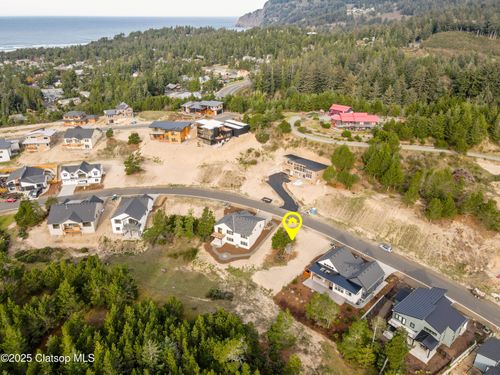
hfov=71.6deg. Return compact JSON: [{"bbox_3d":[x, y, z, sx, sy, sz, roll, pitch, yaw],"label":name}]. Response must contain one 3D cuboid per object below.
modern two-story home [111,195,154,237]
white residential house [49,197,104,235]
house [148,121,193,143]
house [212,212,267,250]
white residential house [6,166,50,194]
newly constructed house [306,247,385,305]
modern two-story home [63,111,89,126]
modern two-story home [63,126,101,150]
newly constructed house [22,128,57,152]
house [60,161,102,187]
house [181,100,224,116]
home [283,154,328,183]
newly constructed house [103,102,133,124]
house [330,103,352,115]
[{"bbox_3d":[-47.860,10.550,141.780,12.900,8.180,17.040,0,27,1],"label":"modern two-story home"},{"bbox_3d":[-69.600,11.350,140.510,16.750,7.880,15.760,-3,27,-6],"label":"white residential house"},{"bbox_3d":[-43.740,-30.840,191.080,20.880,8.670,10.830,5,27,9],"label":"house"},{"bbox_3d":[-3.990,14.710,135.430,15.070,8.370,18.220,12,29,22],"label":"house"},{"bbox_3d":[-104.800,-3.800,167.194,15.800,7.500,13.500,-5,27,-9],"label":"white residential house"},{"bbox_3d":[29.970,24.870,106.030,18.220,7.190,15.460,23,34,38],"label":"newly constructed house"},{"bbox_3d":[-108.500,-43.472,217.247,12.500,7.800,9.500,4,27,7],"label":"modern two-story home"},{"bbox_3d":[-92.170,-26.560,189.460,15.070,8.370,14.280,0,27,-1],"label":"modern two-story home"},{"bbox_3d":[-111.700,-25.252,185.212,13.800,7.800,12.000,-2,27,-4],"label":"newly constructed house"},{"bbox_3d":[-82.130,-8.570,172.050,17.730,8.470,10.340,-4,27,-8],"label":"house"},{"bbox_3d":[-31.800,-53.878,235.189,25.500,7.000,12.500,6,27,13],"label":"house"},{"bbox_3d":[26.837,-9.960,171.923,10.500,6.300,22.500,-21,33,-35],"label":"home"},{"bbox_3d":[-85.080,-48.580,225.310,17.930,9.850,12.310,-5,27,-9],"label":"newly constructed house"},{"bbox_3d":[60.000,-50.262,227.494,9.000,6.800,13.000,-24,35,-39],"label":"house"}]

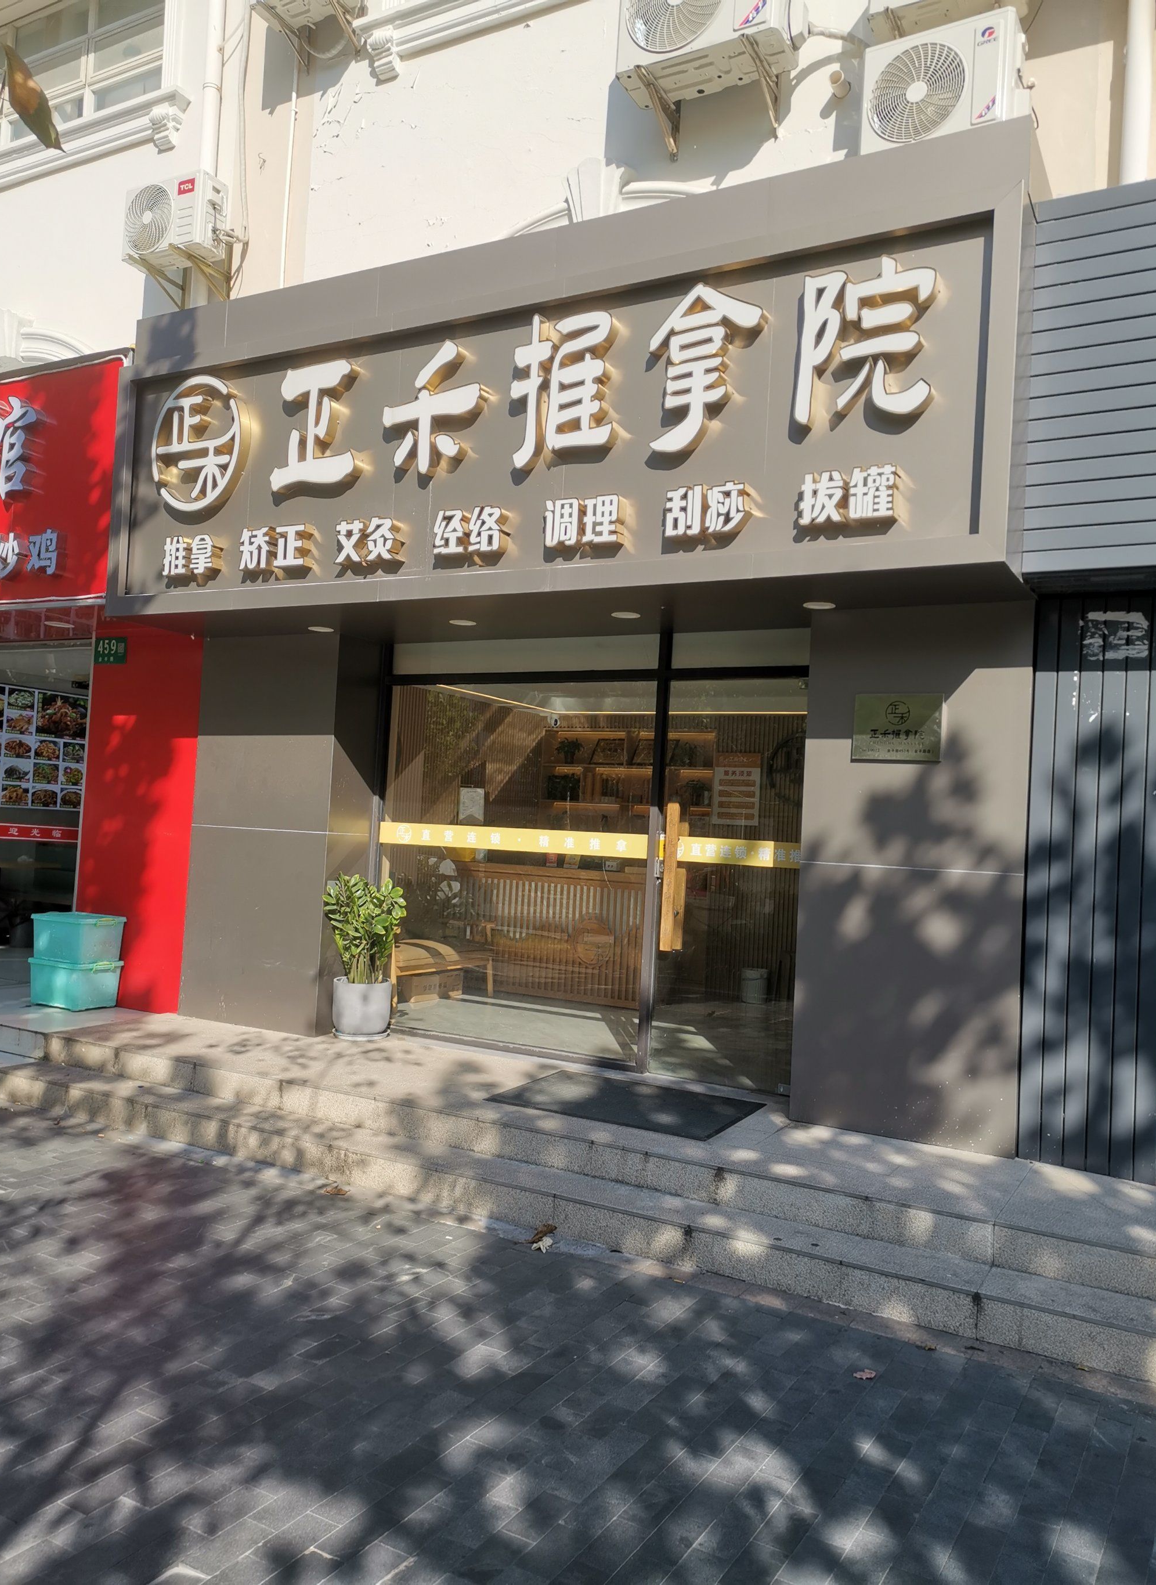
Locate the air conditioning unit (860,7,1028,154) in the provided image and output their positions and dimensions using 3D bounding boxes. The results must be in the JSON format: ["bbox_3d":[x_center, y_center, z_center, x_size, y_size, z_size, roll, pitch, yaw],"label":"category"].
[{"bbox_3d":[1.791,-3.348,6.004,0.720,0.560,0.320,2,-2,30],"label":"air conditioning unit"}]

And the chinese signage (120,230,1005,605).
[{"bbox_3d":[-0.509,-1.702,6.051,4.880,1.280,0.130,2,-2,30],"label":"chinese signage"}]

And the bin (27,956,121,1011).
[{"bbox_3d":[-3.273,1.246,8.075,0.470,0.290,0.380,2,-2,30],"label":"bin"}]

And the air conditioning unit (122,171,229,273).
[{"bbox_3d":[-2.793,-3.954,8.608,0.750,0.500,0.260,2,-2,30],"label":"air conditioning unit"}]

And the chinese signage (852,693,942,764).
[{"bbox_3d":[1.465,-0.298,5.682,0.410,0.310,0.030,2,-2,30],"label":"chinese signage"}]

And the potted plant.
[{"bbox_3d":[-1.316,0.987,7.534,0.480,0.980,0.460,3,-2,0],"label":"potted plant"}]

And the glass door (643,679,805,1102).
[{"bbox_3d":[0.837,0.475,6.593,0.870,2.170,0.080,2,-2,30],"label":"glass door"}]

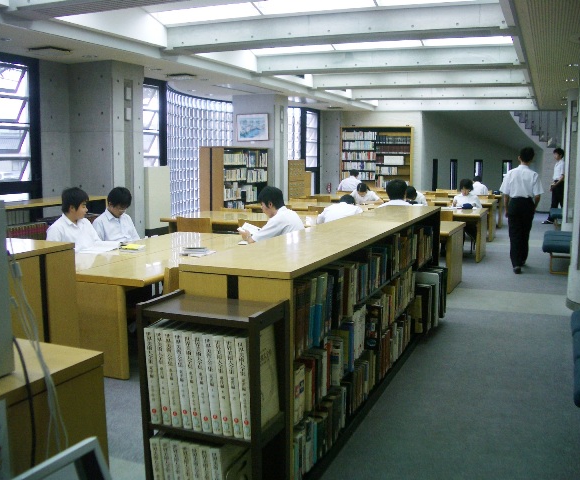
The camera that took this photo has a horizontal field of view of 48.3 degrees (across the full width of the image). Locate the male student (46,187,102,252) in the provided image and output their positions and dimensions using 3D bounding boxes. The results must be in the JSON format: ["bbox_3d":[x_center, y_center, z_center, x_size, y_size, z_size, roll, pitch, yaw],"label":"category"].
[{"bbox_3d":[-1.902,0.161,5.862,0.720,1.270,0.500,4,8,27],"label":"male student"}]

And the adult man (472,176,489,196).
[{"bbox_3d":[4.176,-0.828,14.334,0.450,1.170,0.750,3,8,17],"label":"adult man"}]

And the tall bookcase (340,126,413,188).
[{"bbox_3d":[2.309,-1.824,17.073,1.994,2.270,0.395,3,8,22],"label":"tall bookcase"}]

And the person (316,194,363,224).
[{"bbox_3d":[0.568,0.031,7.364,0.533,1.086,0.809,4,8,25],"label":"person"}]

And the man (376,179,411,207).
[{"bbox_3d":[1.121,-0.007,6.745,0.470,1.240,0.720,3,8,22],"label":"man"}]

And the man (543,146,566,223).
[{"bbox_3d":[6.121,-1.232,14.884,0.513,1.767,0.493,1,7,2],"label":"man"}]

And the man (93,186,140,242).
[{"bbox_3d":[-1.688,0.094,6.473,0.700,1.250,0.480,5,9,32],"label":"man"}]

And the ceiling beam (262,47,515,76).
[{"bbox_3d":[1.450,-2.828,10.225,4.050,0.280,0.420,3,8,22],"label":"ceiling beam"}]

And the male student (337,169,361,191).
[{"bbox_3d":[1.485,-1.038,15.397,0.520,1.280,0.750,3,8,22],"label":"male student"}]

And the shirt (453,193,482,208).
[{"bbox_3d":[2.860,-0.503,10.383,0.470,0.500,0.340,3,8,22],"label":"shirt"}]

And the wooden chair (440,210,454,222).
[{"bbox_3d":[2.264,-0.070,9.827,0.430,0.780,0.500,3,8,22],"label":"wooden chair"}]

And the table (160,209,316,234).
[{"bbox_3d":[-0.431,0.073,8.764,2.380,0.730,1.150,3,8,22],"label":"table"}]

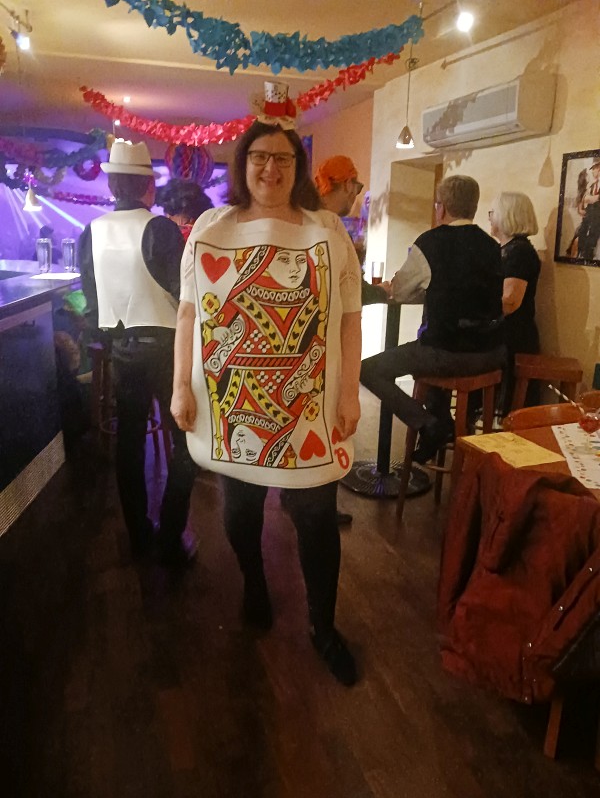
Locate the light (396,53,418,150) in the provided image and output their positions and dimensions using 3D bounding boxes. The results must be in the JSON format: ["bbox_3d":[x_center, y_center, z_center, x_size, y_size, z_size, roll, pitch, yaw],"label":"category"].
[{"bbox_3d":[0.557,-1.546,3.263,0.100,0.450,0.100,-1,17,-10],"label":"light"}]

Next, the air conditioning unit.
[{"bbox_3d":[1.175,-1.801,4.023,0.230,0.280,1.130,-3,17,-14],"label":"air conditioning unit"}]

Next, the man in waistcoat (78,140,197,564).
[{"bbox_3d":[-0.654,-0.149,2.642,0.480,1.752,0.360,6,17,14],"label":"man in waistcoat"}]

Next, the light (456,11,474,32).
[{"bbox_3d":[0.995,-2.269,3.750,0.100,0.120,0.100,-1,17,-10],"label":"light"}]

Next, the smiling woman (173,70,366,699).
[{"bbox_3d":[-0.082,0.012,2.001,0.620,1.833,0.440,0,16,-4],"label":"smiling woman"}]

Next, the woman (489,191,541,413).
[{"bbox_3d":[1.106,-0.547,3.834,0.600,1.385,0.460,10,18,27],"label":"woman"}]

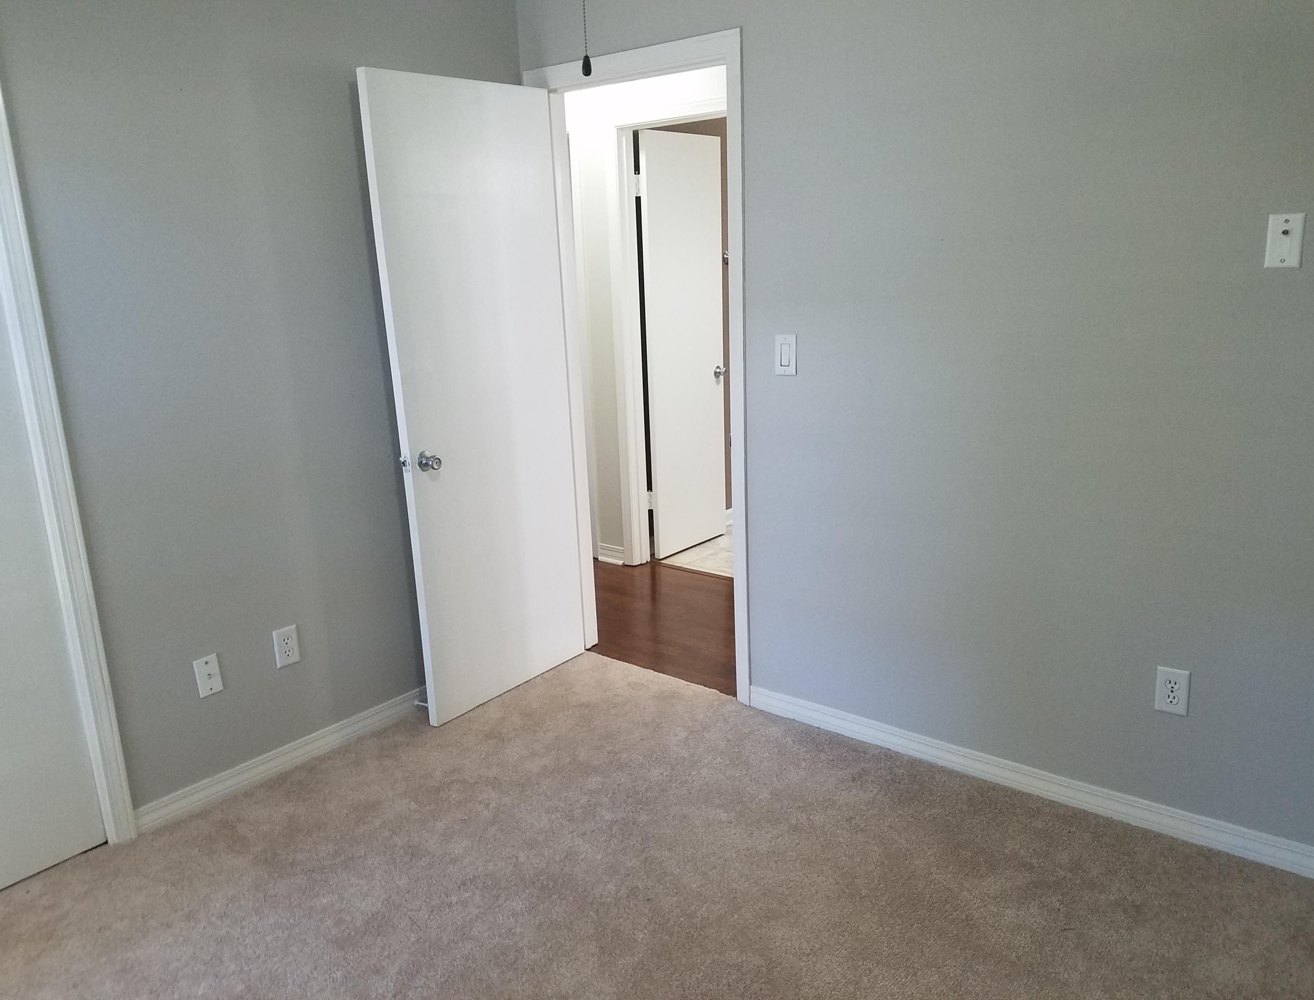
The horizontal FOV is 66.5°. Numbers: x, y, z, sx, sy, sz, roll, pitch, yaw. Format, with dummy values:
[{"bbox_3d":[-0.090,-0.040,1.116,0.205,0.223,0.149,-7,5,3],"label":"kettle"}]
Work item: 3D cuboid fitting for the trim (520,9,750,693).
[{"bbox_3d":[-0.056,-0.373,3.449,0.803,2.088,0.080,9,18,39],"label":"trim"}]

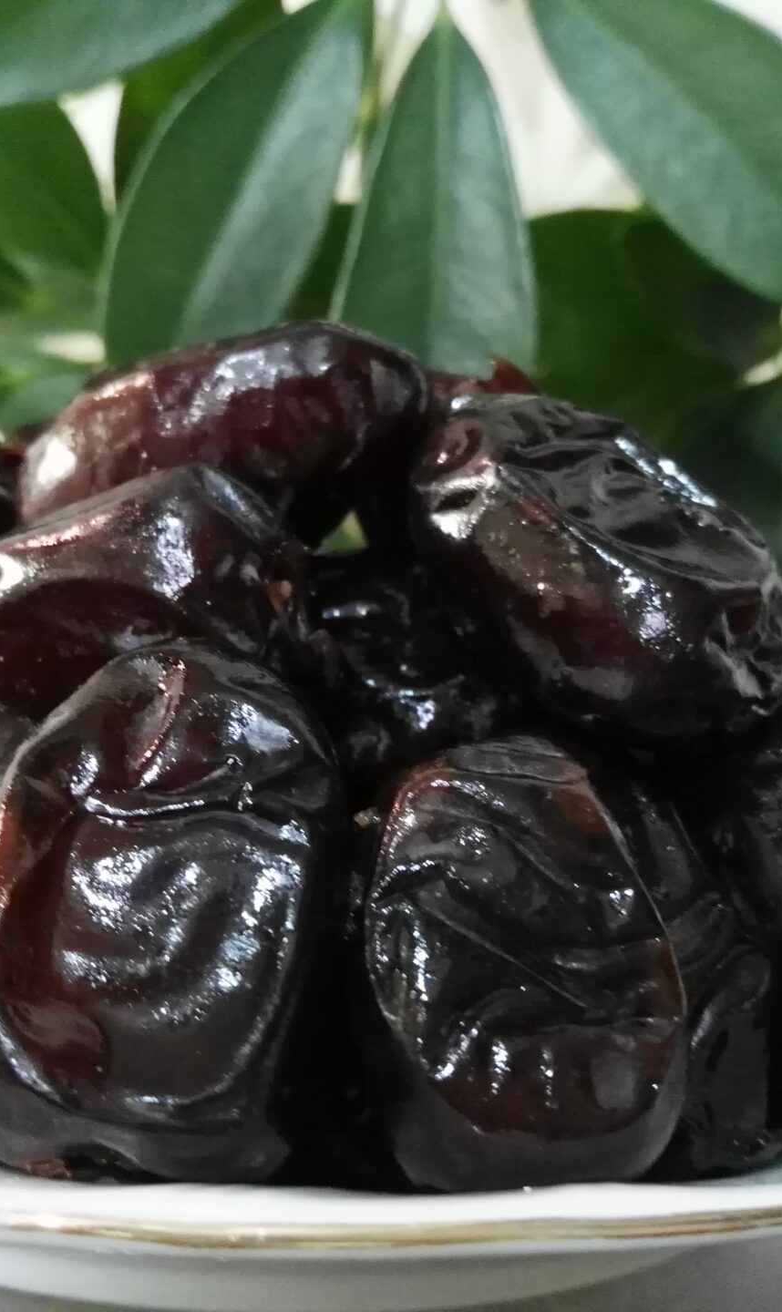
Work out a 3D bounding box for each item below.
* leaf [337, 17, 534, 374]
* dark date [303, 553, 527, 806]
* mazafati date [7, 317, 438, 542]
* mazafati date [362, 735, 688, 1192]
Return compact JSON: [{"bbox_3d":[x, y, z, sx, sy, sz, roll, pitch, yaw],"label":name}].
[{"bbox_3d":[0.009,-0.078,0.252,0.036,0.077,0.008,0,-14,0],"label":"leaf"},{"bbox_3d":[0.002,0.002,0.142,0.025,0.025,0.030,2,-3,0],"label":"dark date"},{"bbox_3d":[-0.016,-0.021,0.134,0.038,0.021,0.022,-14,-3,-8],"label":"mazafati date"},{"bbox_3d":[0.010,0.024,0.109,0.024,0.034,0.022,-5,-7,0],"label":"mazafati date"}]

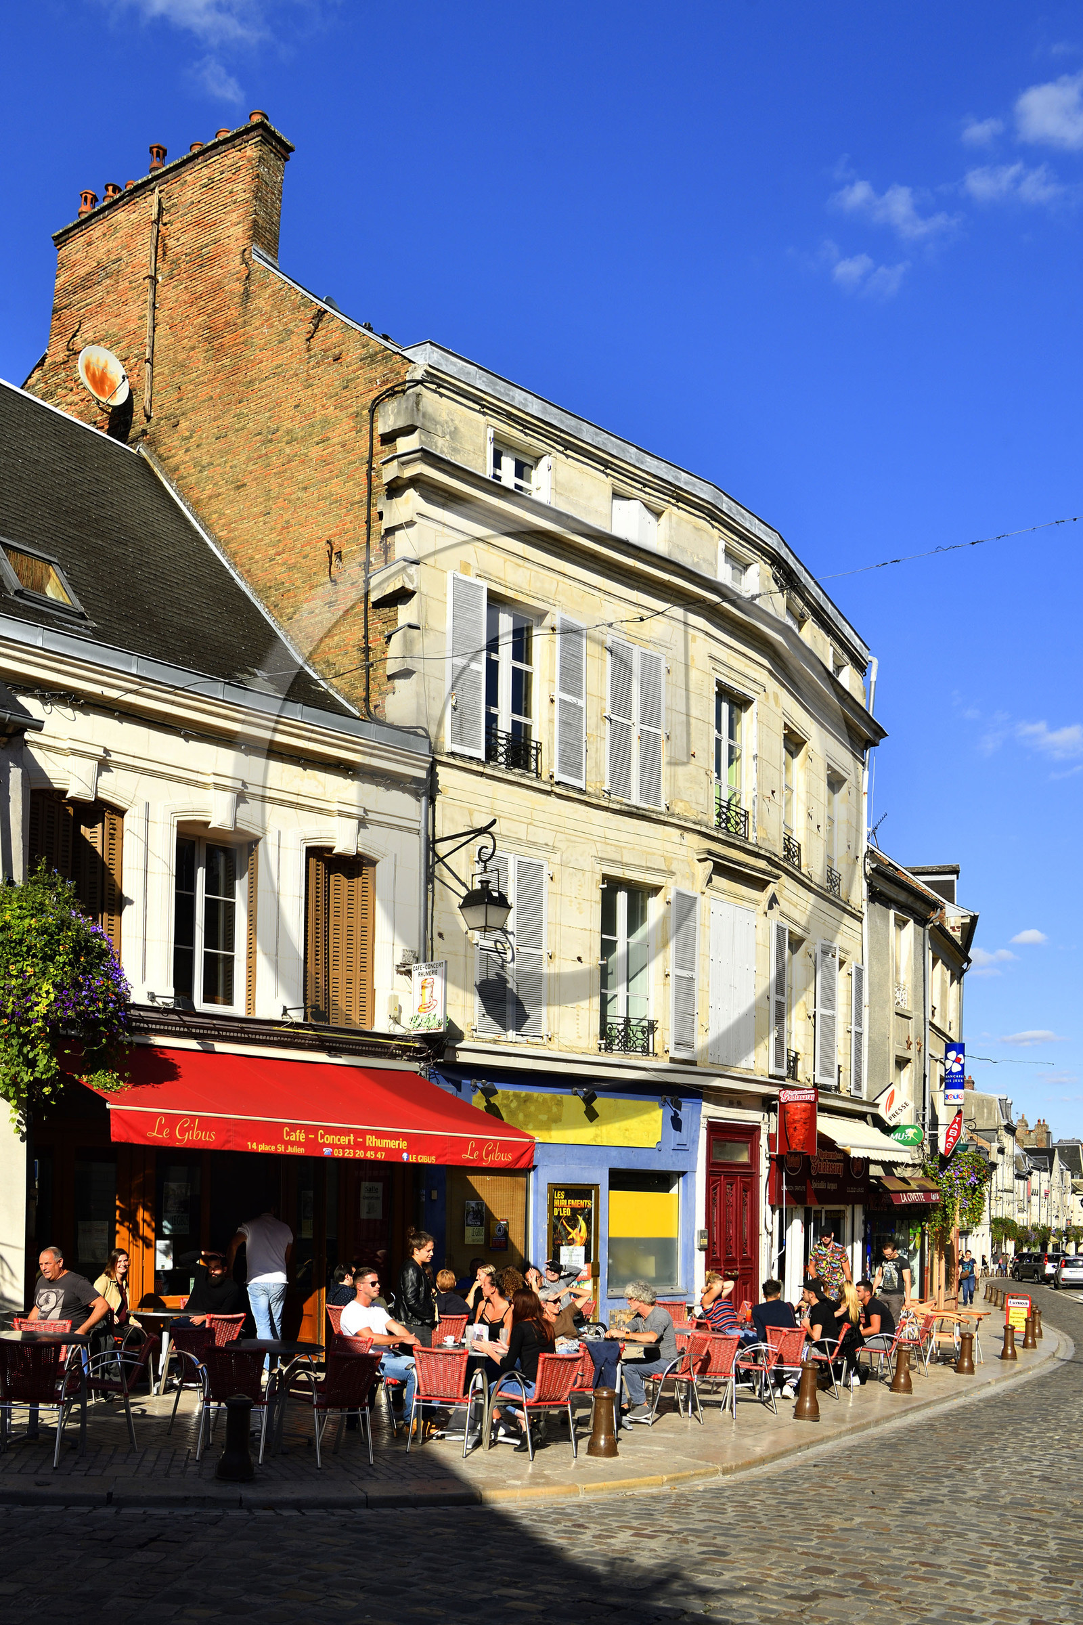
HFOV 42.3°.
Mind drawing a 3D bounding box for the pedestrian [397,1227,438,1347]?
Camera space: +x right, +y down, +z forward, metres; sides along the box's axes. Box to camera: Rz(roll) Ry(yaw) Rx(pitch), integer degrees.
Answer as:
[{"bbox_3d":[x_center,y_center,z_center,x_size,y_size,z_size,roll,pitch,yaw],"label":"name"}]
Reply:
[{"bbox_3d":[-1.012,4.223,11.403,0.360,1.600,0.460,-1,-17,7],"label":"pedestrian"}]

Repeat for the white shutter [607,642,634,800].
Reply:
[{"bbox_3d":[1.111,-1.284,19.600,0.520,2.220,0.060,11,-17,-40],"label":"white shutter"}]

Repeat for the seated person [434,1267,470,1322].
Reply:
[{"bbox_3d":[-0.806,4.763,12.800,0.500,1.200,0.750,1,-13,-6],"label":"seated person"}]

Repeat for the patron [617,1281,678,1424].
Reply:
[{"bbox_3d":[0.949,4.917,12.750,0.820,1.270,0.520,-4,-10,28],"label":"patron"}]

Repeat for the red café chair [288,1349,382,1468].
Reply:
[{"bbox_3d":[-1.483,4.195,9.936,0.560,0.760,0.600,11,-19,-31],"label":"red café chair"}]

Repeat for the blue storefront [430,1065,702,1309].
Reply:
[{"bbox_3d":[0.343,4.464,15.744,4.150,3.050,0.400,13,-19,-40],"label":"blue storefront"}]

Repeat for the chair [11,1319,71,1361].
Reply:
[{"bbox_3d":[-3.869,4.234,10.512,0.560,0.760,0.600,1,-16,0],"label":"chair"}]

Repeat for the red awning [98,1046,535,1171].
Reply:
[{"bbox_3d":[-2.141,2.499,12.157,4.400,1.100,1.700,14,-20,-43],"label":"red awning"}]

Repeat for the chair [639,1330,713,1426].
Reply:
[{"bbox_3d":[1.231,5.386,13.322,0.600,0.760,0.560,6,-17,-17],"label":"chair"}]

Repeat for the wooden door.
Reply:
[{"bbox_3d":[2.419,5.428,17.646,0.950,2.950,0.140,6,-11,-31],"label":"wooden door"}]

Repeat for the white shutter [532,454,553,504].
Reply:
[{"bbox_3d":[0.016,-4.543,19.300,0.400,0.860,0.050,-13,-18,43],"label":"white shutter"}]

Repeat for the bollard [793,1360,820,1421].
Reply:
[{"bbox_3d":[2.466,5.367,13.000,0.240,0.540,0.240,1,-16,0],"label":"bollard"}]

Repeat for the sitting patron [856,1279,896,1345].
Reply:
[{"bbox_3d":[4.027,6.284,16.932,0.780,1.270,0.500,-2,-9,14],"label":"sitting patron"}]

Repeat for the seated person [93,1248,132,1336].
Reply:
[{"bbox_3d":[-3.449,4.263,11.585,0.660,1.240,0.470,-12,-21,36],"label":"seated person"}]

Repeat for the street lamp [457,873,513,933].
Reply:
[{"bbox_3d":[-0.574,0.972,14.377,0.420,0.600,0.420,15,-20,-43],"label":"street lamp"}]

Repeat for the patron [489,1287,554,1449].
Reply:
[{"bbox_3d":[-0.170,4.378,11.016,0.480,1.240,0.750,8,-12,-40],"label":"patron"}]

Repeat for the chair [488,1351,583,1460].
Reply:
[{"bbox_3d":[-0.047,4.560,10.854,0.560,0.760,0.600,11,-19,-31],"label":"chair"}]

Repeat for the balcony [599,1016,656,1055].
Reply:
[{"bbox_3d":[1.190,3.079,19.200,1.000,0.480,0.160,11,-17,-40],"label":"balcony"}]

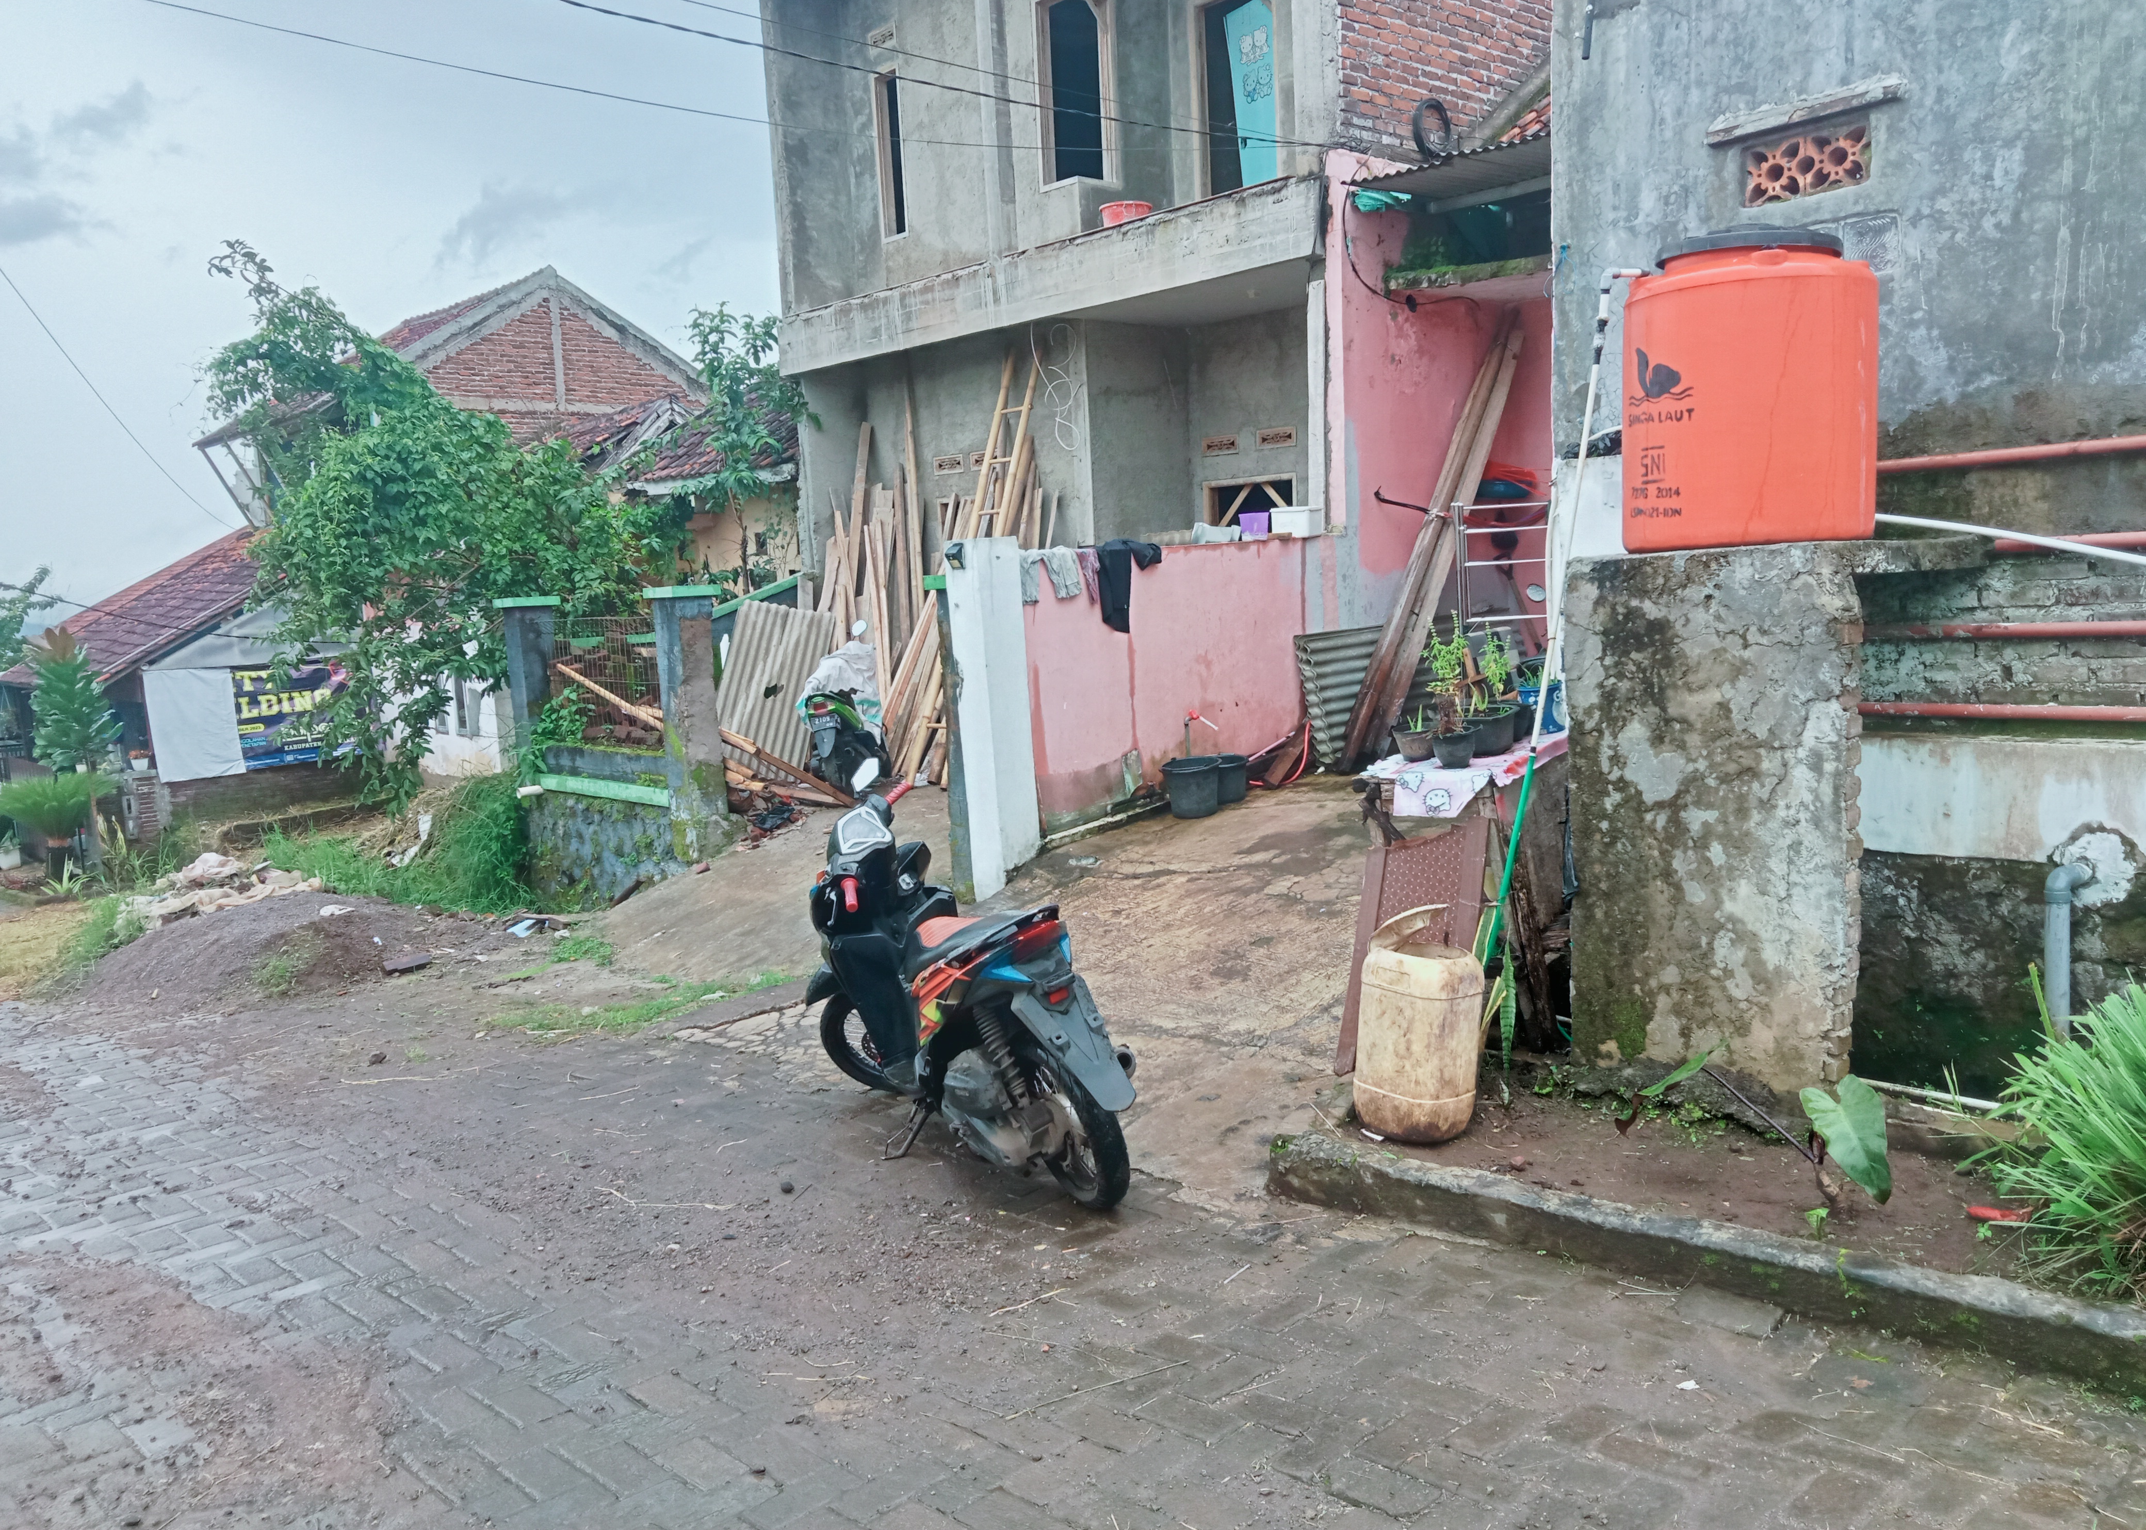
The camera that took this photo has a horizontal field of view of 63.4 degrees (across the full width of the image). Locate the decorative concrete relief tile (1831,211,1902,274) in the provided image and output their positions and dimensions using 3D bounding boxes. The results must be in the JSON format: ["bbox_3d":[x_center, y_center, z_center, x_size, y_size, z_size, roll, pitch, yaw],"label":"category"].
[{"bbox_3d":[2.487,-1.628,5.410,0.080,0.190,0.190,-7,7,-38],"label":"decorative concrete relief tile"}]

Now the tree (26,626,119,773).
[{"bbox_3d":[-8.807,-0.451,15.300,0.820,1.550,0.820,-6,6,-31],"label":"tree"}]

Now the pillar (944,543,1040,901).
[{"bbox_3d":[-0.357,-0.211,7.950,0.210,1.660,0.270,-7,7,-41],"label":"pillar"}]

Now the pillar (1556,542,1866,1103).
[{"bbox_3d":[1.641,0.134,4.418,0.140,1.320,0.715,-7,7,-40],"label":"pillar"}]

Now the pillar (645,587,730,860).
[{"bbox_3d":[-2.196,-0.226,9.950,0.300,1.580,0.300,-7,7,-41],"label":"pillar"}]

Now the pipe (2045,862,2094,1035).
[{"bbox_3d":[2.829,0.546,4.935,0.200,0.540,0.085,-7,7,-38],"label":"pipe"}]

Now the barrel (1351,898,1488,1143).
[{"bbox_3d":[0.854,0.627,4.260,0.300,0.550,0.270,1,6,11],"label":"barrel"}]

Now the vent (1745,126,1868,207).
[{"bbox_3d":[2.343,-1.914,5.551,0.090,0.200,0.400,-7,7,-38],"label":"vent"}]

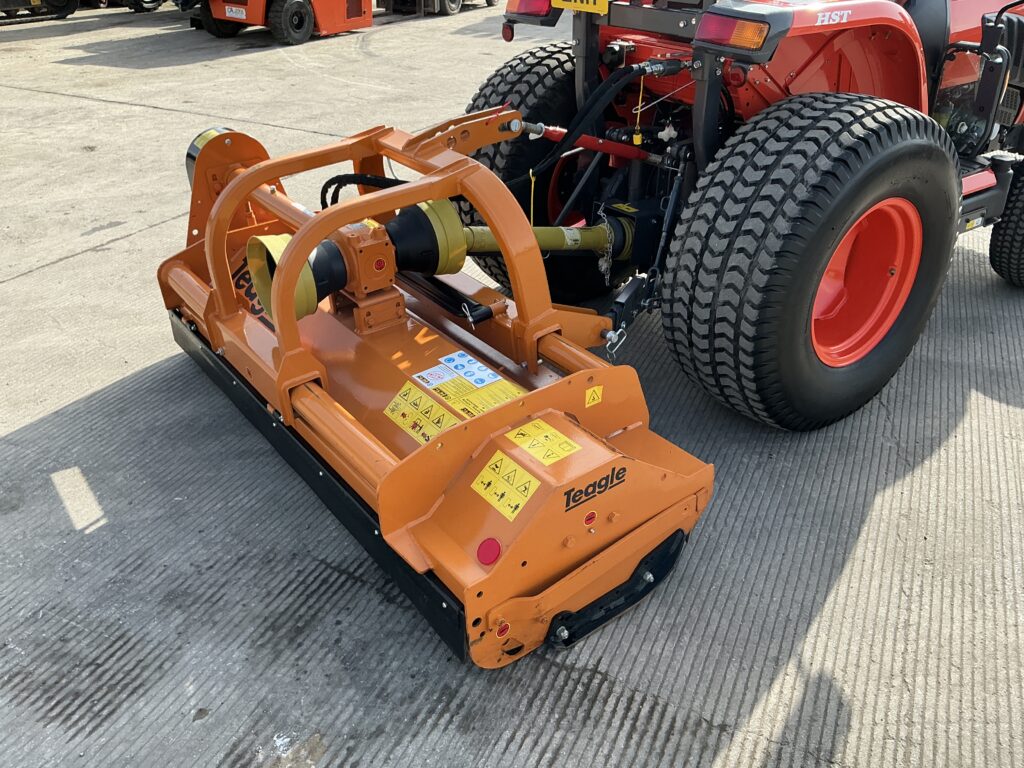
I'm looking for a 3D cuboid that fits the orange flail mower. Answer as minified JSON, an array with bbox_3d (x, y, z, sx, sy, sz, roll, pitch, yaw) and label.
[{"bbox_3d":[-0.290,-0.215,2.366,1.000,0.970,1.820,-21,37,-32],"label":"orange flail mower"}]

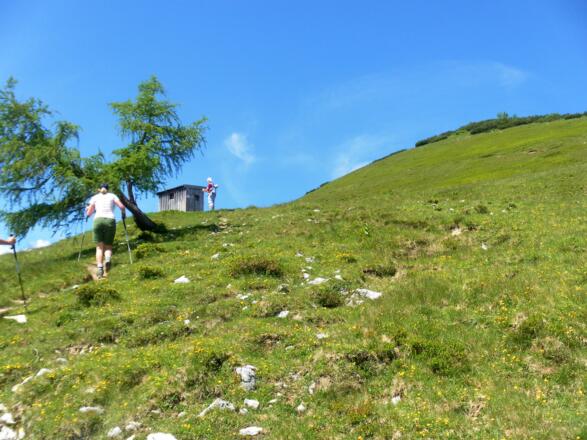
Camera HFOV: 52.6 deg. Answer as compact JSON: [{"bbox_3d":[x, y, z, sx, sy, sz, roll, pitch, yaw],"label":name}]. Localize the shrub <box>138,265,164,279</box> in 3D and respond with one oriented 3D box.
[{"bbox_3d":[-2.369,0.859,9.900,0.430,0.230,0.380,0,-12,0],"label":"shrub"}]

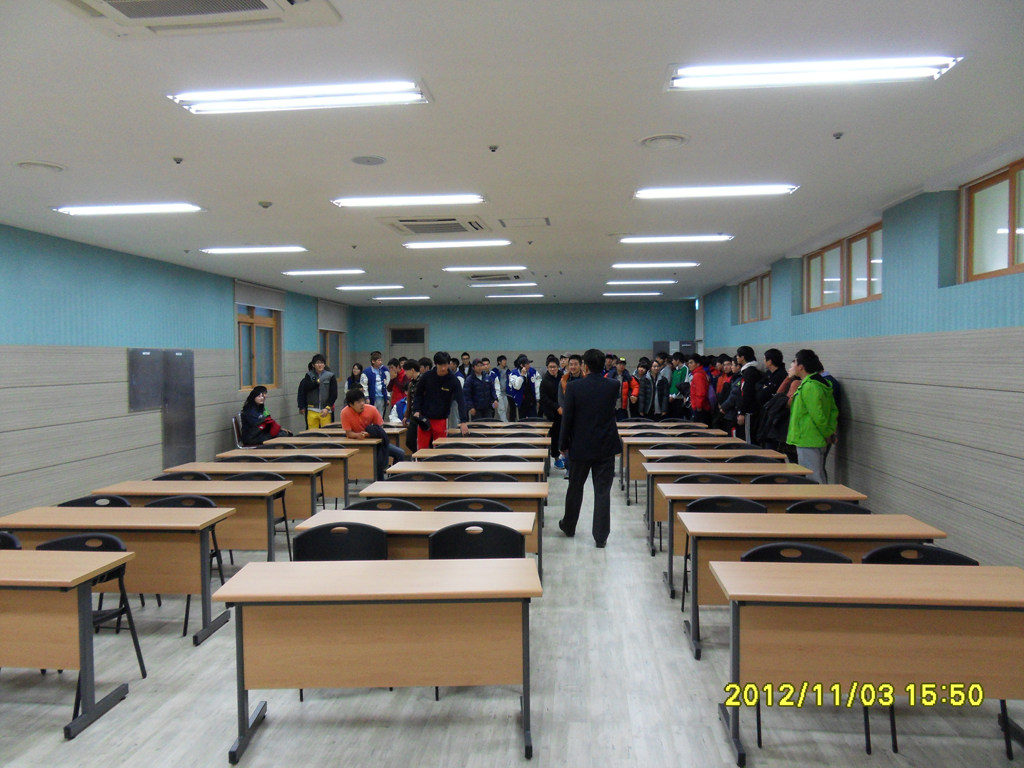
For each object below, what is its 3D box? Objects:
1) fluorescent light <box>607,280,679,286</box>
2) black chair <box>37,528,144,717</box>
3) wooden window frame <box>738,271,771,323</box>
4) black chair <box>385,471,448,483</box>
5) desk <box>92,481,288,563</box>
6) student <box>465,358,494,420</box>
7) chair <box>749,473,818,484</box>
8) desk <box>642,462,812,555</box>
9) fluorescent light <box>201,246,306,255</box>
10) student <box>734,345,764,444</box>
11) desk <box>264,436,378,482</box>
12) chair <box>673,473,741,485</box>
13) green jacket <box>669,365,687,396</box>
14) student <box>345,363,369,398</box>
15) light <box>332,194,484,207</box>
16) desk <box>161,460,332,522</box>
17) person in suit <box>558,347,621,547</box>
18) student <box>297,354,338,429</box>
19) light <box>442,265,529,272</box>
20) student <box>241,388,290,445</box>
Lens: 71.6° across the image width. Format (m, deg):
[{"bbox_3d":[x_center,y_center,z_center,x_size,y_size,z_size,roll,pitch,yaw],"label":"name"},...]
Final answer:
[{"bbox_3d":[2.162,-1.695,11.807,1.210,0.070,0.260,0,2,5],"label":"fluorescent light"},{"bbox_3d":[-2.280,1.185,3.574,0.490,0.770,0.520,0,2,7],"label":"black chair"},{"bbox_3d":[4.041,-1.391,11.613,0.120,0.710,2.500,0,2,6],"label":"wooden window frame"},{"bbox_3d":[-0.790,1.107,5.563,0.490,0.780,0.490,0,2,4],"label":"black chair"},{"bbox_3d":[-2.413,1.148,5.435,1.360,0.725,0.465,0,2,4],"label":"desk"},{"bbox_3d":[-0.532,0.411,12.000,0.520,1.710,0.360,-1,2,-5],"label":"student"},{"bbox_3d":[2.086,1.093,5.306,0.490,0.780,0.490,0,2,4],"label":"chair"},{"bbox_3d":[1.803,1.059,6.028,1.318,0.723,0.450,0,2,5],"label":"desk"},{"bbox_3d":[-3.033,-1.582,8.371,1.240,0.080,0.250,0,2,6],"label":"fluorescent light"},{"bbox_3d":[2.996,0.416,8.972,0.310,1.774,0.460,0,2,3],"label":"student"},{"bbox_3d":[-2.204,1.035,8.478,1.360,0.725,0.465,0,2,5],"label":"desk"},{"bbox_3d":[1.464,1.091,5.294,0.500,0.780,0.480,0,2,5],"label":"chair"},{"bbox_3d":[2.870,-0.053,12.200,0.430,0.560,0.290,1,3,41],"label":"green jacket"},{"bbox_3d":[-2.716,0.455,12.400,0.450,1.630,0.330,0,2,0],"label":"student"},{"bbox_3d":[-0.840,-1.512,5.841,1.240,0.080,0.250,0,2,6],"label":"light"},{"bbox_3d":[-2.367,1.114,6.432,1.348,0.723,0.466,0,2,4],"label":"desk"},{"bbox_3d":[0.683,0.555,6.259,0.540,1.730,0.420,-1,2,-2],"label":"person in suit"},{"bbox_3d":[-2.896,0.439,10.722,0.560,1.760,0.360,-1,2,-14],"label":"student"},{"bbox_3d":[-0.383,-1.607,9.877,1.210,0.070,0.260,0,2,5],"label":"light"},{"bbox_3d":[-3.524,0.688,10.380,0.760,1.300,0.500,0,2,7],"label":"student"}]

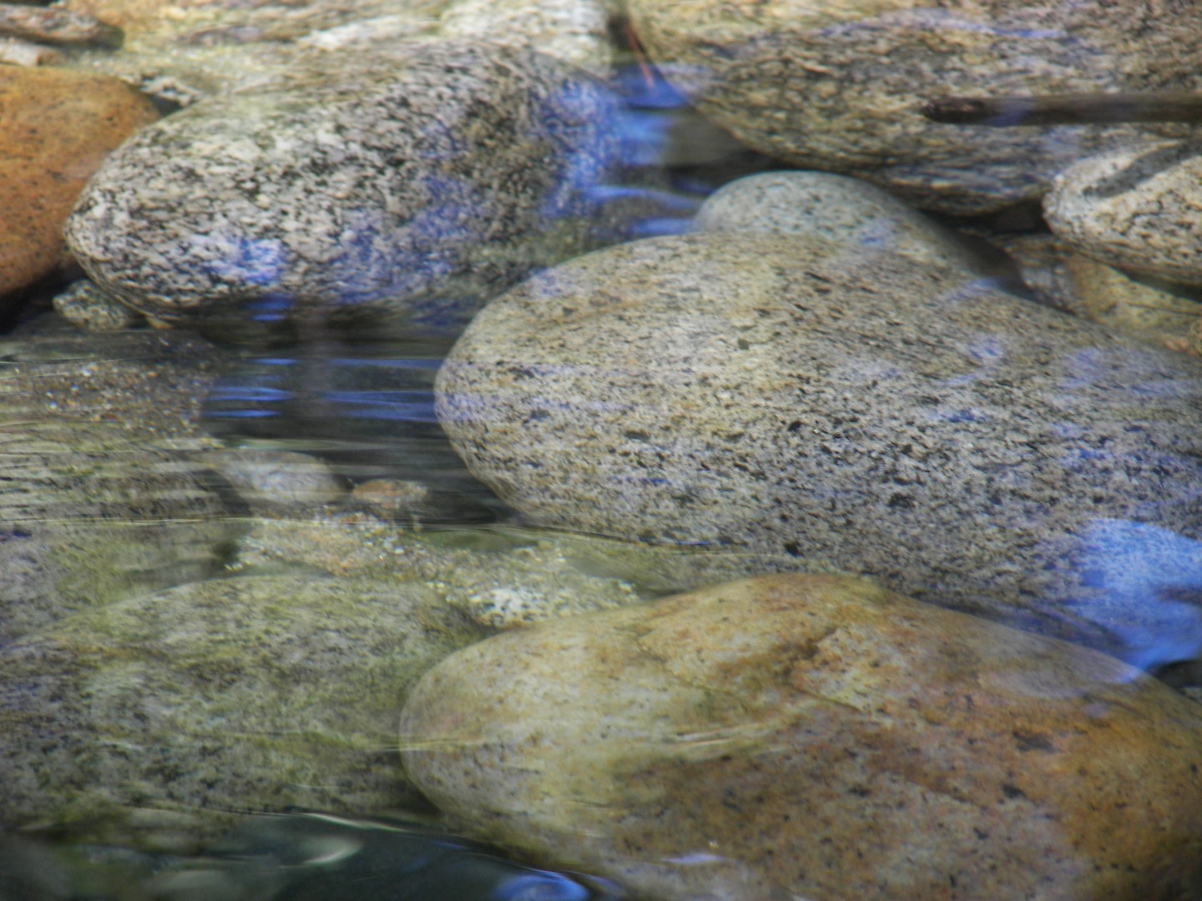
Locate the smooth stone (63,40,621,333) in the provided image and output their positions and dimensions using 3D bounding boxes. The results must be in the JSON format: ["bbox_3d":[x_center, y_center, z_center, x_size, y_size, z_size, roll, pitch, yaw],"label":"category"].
[{"bbox_3d":[-0.128,-0.131,6.300,0.280,0.135,0.200,-6,28,-12],"label":"smooth stone"}]

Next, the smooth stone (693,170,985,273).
[{"bbox_3d":[0.123,-0.100,6.300,0.155,0.085,0.120,4,27,7],"label":"smooth stone"}]

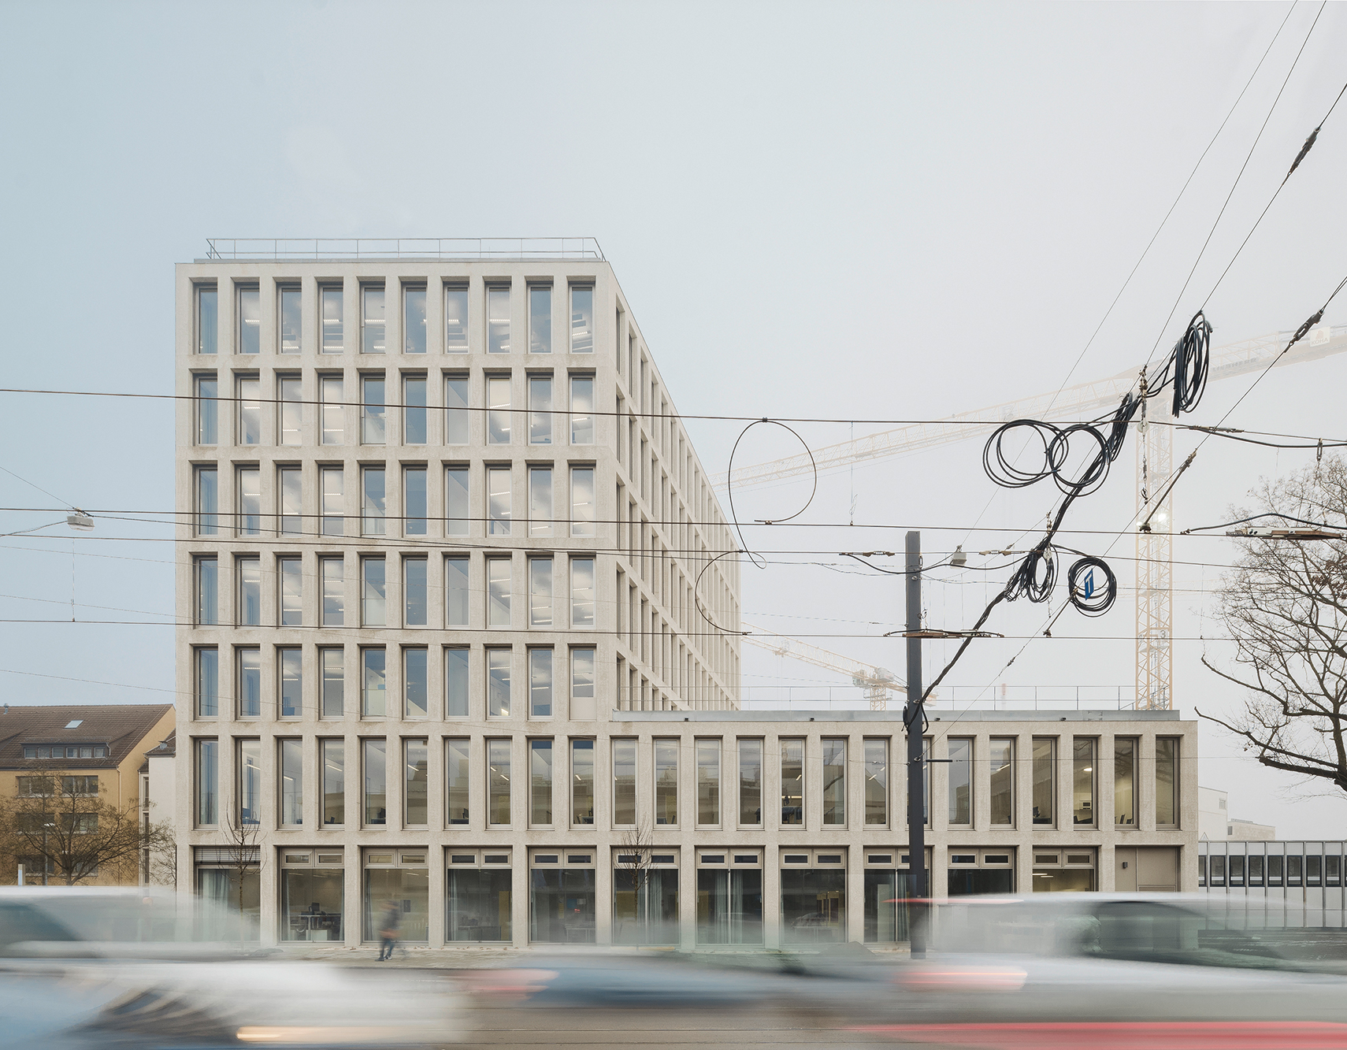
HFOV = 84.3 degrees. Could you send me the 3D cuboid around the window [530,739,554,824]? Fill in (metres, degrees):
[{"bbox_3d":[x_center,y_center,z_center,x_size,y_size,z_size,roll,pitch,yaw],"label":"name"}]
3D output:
[{"bbox_3d":[-5.134,10.007,29.000,0.912,3.311,0.200,0,0,0],"label":"window"}]

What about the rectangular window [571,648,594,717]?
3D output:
[{"bbox_3d":[-3.538,6.122,28.900,0.970,2.726,0.150,0,0,0],"label":"rectangular window"}]

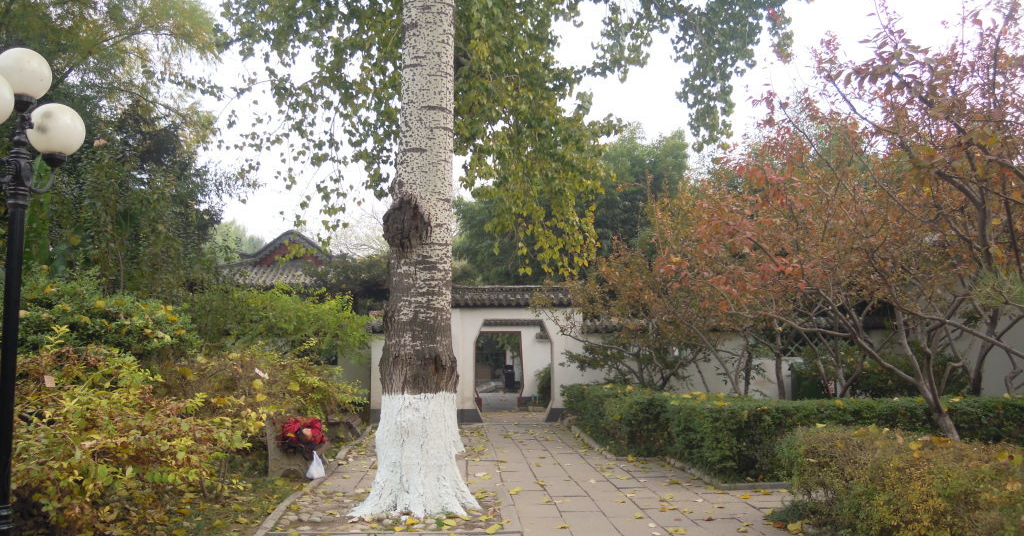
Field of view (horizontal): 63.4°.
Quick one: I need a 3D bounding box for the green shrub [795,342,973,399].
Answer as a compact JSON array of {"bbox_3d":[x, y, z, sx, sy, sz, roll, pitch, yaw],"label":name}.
[{"bbox_3d":[5.946,2.013,13.368,2.700,1.620,1.900,-2,-6,24],"label":"green shrub"}]

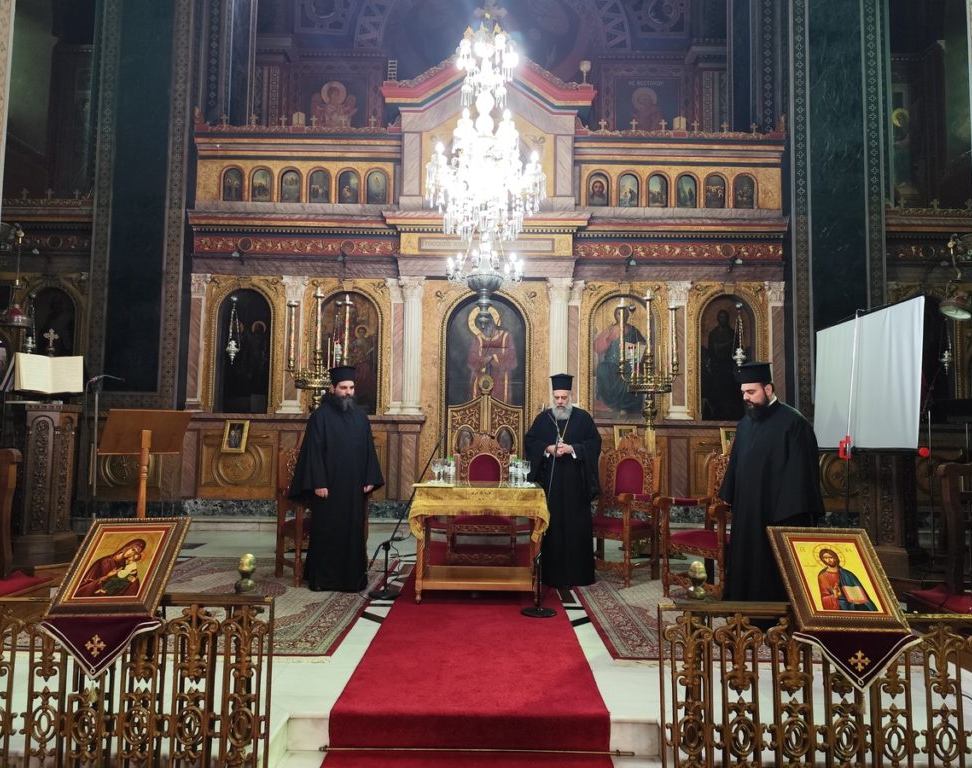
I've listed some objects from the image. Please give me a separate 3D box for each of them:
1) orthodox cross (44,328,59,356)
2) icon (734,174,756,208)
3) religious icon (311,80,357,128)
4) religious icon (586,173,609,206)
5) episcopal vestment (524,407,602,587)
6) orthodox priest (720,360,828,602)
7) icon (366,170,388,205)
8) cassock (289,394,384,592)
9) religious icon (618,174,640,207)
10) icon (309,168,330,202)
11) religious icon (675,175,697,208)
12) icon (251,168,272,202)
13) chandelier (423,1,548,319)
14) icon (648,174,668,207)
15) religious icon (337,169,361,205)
[{"bbox_3d":[-3.519,-0.322,5.503,0.120,0.250,0.035,3,-4,-25],"label":"orthodox cross"},{"bbox_3d":[3.618,-2.684,9.487,0.297,0.485,0.050,1,-4,0],"label":"icon"},{"bbox_3d":[-2.846,-5.176,12.693,0.879,1.003,0.060,1,-4,0],"label":"religious icon"},{"bbox_3d":[1.556,-2.714,9.493,0.298,0.485,0.050,1,-4,0],"label":"religious icon"},{"bbox_3d":[0.667,0.916,5.748,0.660,1.485,0.420,0,-4,5],"label":"episcopal vestment"},{"bbox_3d":[2.023,0.756,4.821,0.480,1.837,0.720,4,-5,-40],"label":"orthodox priest"},{"bbox_3d":[-1.484,-2.687,9.305,0.301,0.475,0.050,1,-4,0],"label":"icon"},{"bbox_3d":[-1.262,0.771,5.741,0.760,1.831,0.480,3,-5,-30],"label":"cassock"},{"bbox_3d":[1.885,-2.539,8.938,0.289,0.436,0.050,1,-4,0],"label":"religious icon"},{"bbox_3d":[-2.326,-2.773,9.505,0.298,0.486,0.050,1,-4,0],"label":"icon"},{"bbox_3d":[2.620,-2.528,8.935,0.289,0.456,0.050,1,-4,0],"label":"religious icon"},{"bbox_3d":[-3.137,-2.773,9.507,0.298,0.486,0.050,1,-4,0],"label":"icon"},{"bbox_3d":[-0.004,-1.632,4.978,0.869,2.327,0.869,1,-4,0],"label":"chandelier"},{"bbox_3d":[2.346,-2.647,9.306,0.301,0.448,0.050,1,-4,0],"label":"icon"},{"bbox_3d":[-1.906,-2.744,9.502,0.298,0.486,0.050,1,-4,0],"label":"religious icon"}]

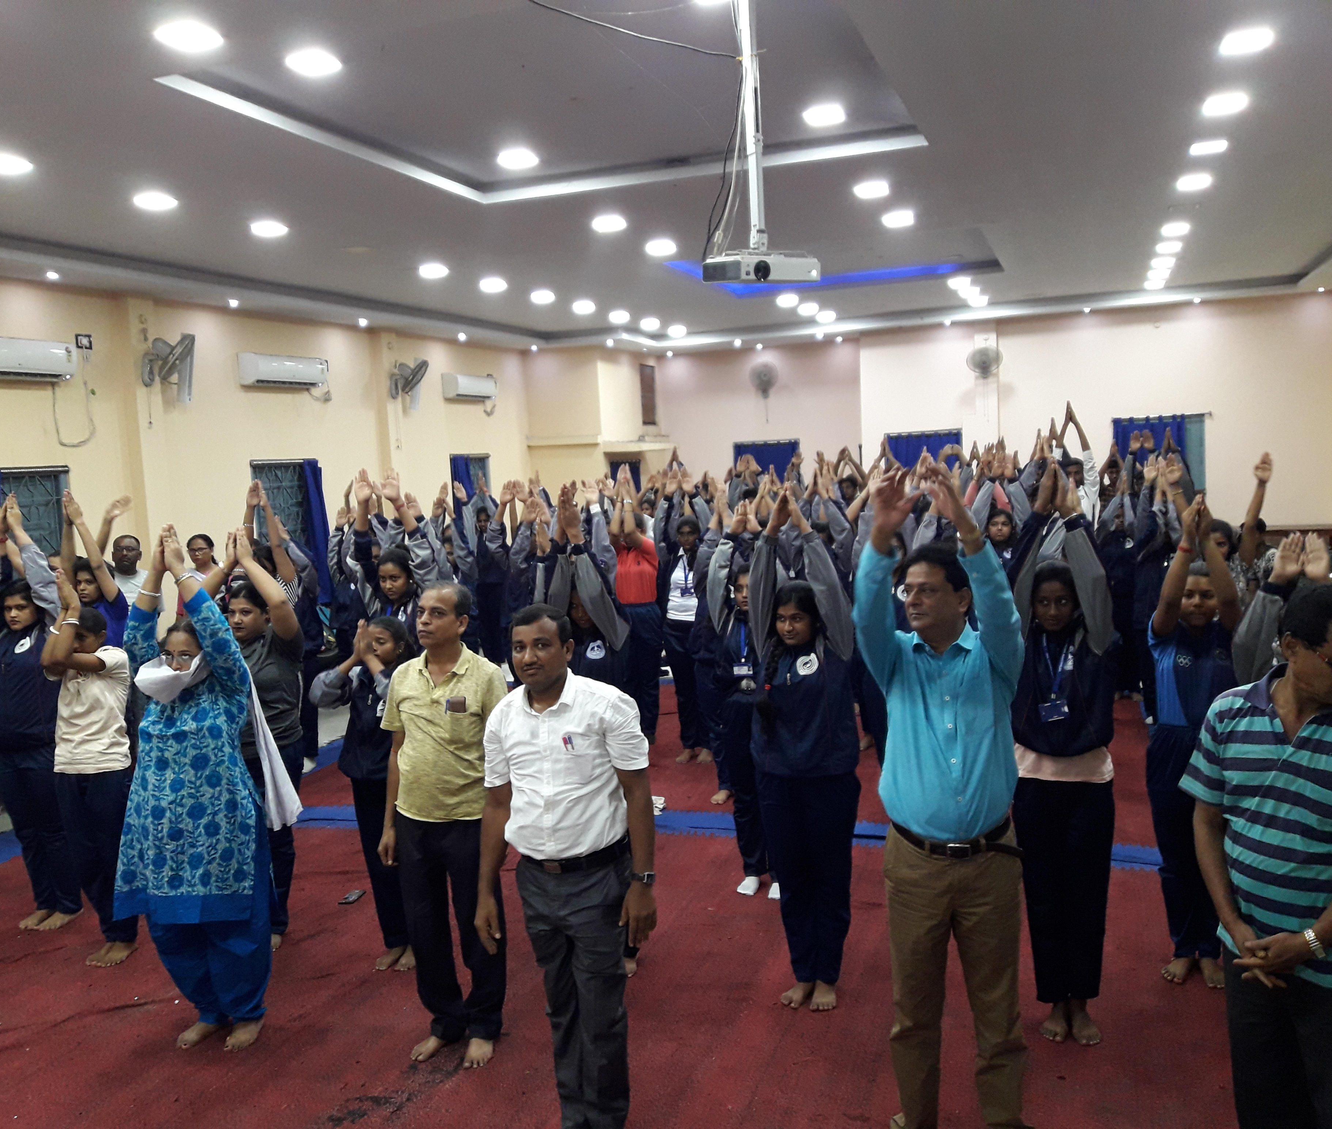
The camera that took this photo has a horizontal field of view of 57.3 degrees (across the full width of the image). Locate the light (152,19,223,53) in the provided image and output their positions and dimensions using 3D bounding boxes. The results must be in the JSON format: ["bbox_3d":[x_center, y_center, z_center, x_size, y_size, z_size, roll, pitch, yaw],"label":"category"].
[{"bbox_3d":[-1.720,-1.902,4.380,0.235,0.030,0.235,-3,5,0],"label":"light"}]

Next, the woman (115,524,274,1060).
[{"bbox_3d":[-1.685,0.796,4.381,0.540,1.870,0.420,-3,5,10],"label":"woman"}]

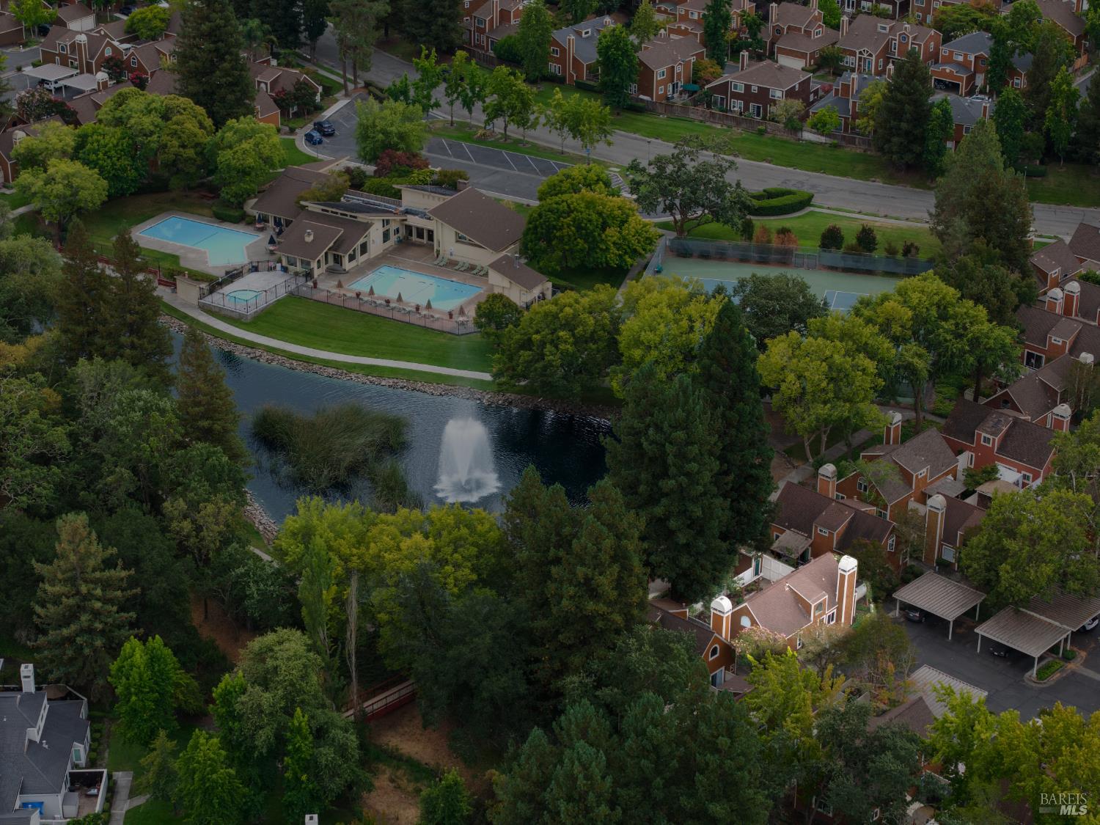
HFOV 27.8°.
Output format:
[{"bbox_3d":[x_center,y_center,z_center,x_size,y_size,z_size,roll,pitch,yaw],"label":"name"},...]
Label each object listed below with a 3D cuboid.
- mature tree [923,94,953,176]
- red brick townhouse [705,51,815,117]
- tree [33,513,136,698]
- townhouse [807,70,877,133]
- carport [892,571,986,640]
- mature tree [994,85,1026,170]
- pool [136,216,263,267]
[{"bbox_3d":[55.414,-39.165,317.239,4.300,12.500,4.300,5,27,9],"label":"mature tree"},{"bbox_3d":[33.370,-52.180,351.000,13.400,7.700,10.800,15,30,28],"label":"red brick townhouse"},{"bbox_3d":[-41.196,17.119,196.338,9.200,18.400,8.800,-6,27,-12],"label":"tree"},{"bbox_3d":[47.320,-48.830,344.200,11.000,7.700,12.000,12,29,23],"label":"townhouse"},{"bbox_3d":[37.222,18.355,212.558,6.460,2.400,6.160,23,34,37],"label":"carport"},{"bbox_3d":[67.244,-41.428,324.389,4.800,13.000,4.800,0,26,0],"label":"mature tree"},{"bbox_3d":[-46.906,-22.106,299.479,18.700,1.500,12.000,14,29,25],"label":"pool"}]

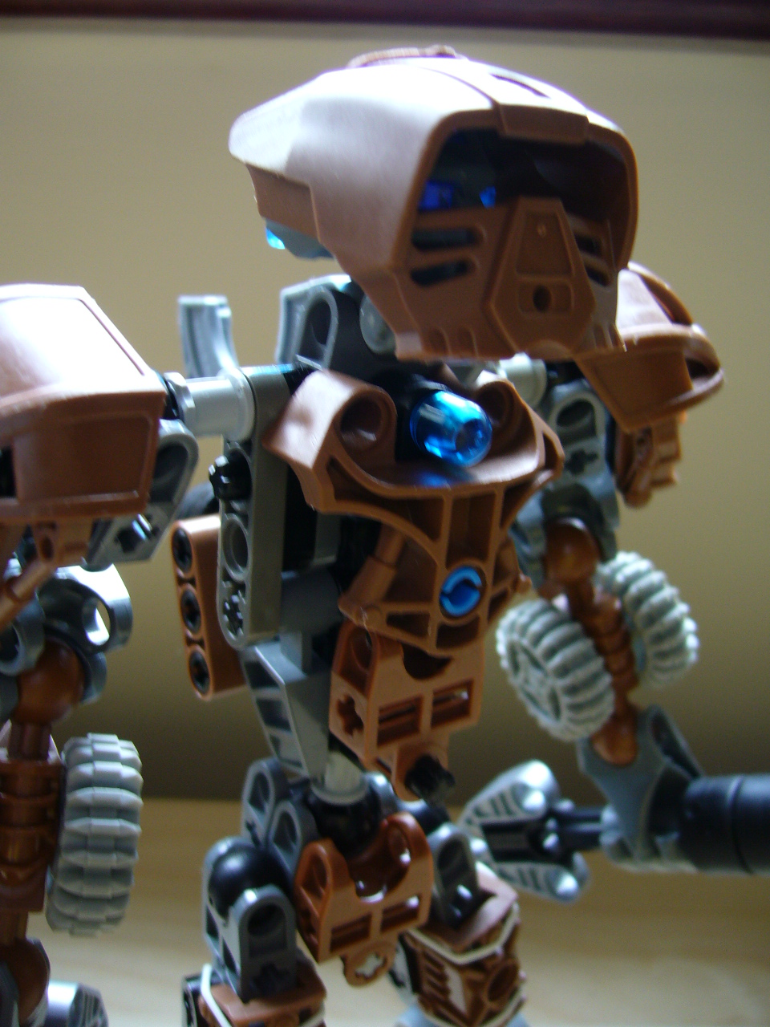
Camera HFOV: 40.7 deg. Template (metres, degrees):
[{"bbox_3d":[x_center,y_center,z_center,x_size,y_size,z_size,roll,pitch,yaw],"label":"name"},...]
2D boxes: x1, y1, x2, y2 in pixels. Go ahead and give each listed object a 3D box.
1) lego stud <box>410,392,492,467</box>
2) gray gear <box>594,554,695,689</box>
[{"bbox_3d":[0.008,-0.010,0.124,0.007,0.007,0.008,-6,22,-31],"label":"lego stud"},{"bbox_3d":[0.041,0.017,0.167,0.009,0.022,0.022,-26,20,-15],"label":"gray gear"}]

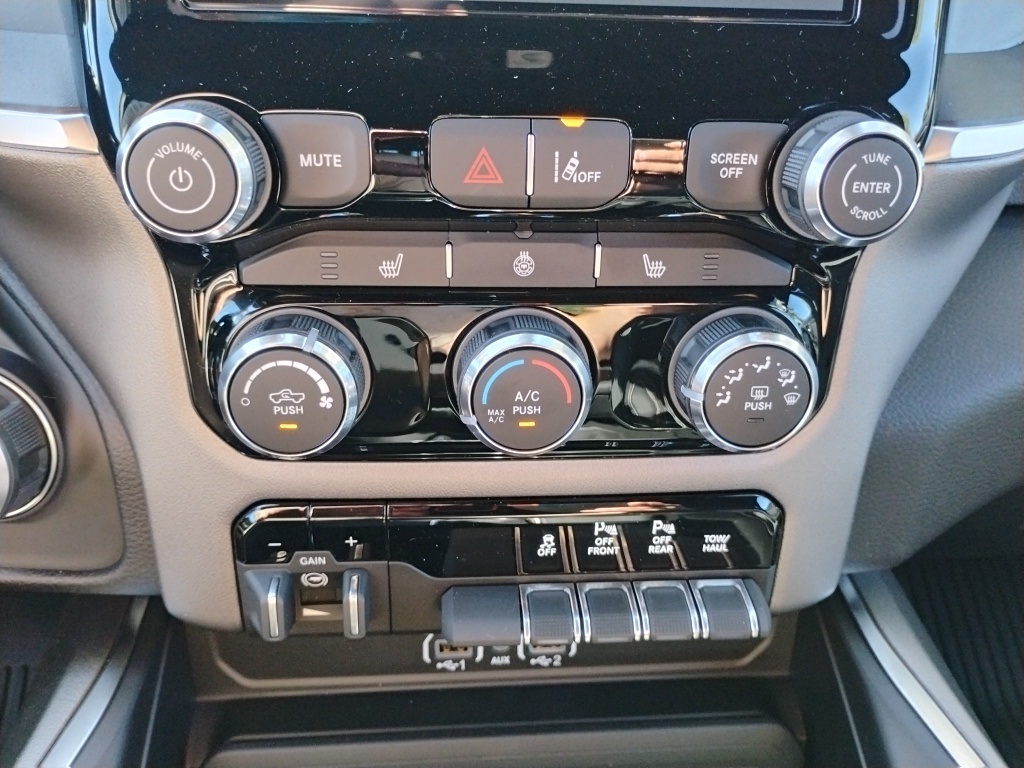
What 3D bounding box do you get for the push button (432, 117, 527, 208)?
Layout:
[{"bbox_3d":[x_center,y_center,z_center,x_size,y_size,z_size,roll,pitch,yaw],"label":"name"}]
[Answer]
[{"bbox_3d":[-0.010,-0.065,0.243,0.029,0.025,0.009,0,21,-5],"label":"push button"}]

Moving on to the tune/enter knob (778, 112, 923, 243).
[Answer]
[{"bbox_3d":[0.098,-0.059,0.241,0.038,0.038,0.021,0,21,-5],"label":"tune/enter knob"}]

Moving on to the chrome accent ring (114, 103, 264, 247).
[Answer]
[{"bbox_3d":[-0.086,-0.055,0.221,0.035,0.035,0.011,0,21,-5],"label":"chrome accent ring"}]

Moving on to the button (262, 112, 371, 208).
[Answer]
[{"bbox_3d":[-0.056,-0.065,0.240,0.030,0.026,0.009,0,21,-5],"label":"button"}]

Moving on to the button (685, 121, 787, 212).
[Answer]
[{"bbox_3d":[0.066,-0.066,0.249,0.030,0.026,0.009,0,21,-5],"label":"button"}]

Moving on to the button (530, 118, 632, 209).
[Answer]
[{"bbox_3d":[0.020,-0.066,0.246,0.030,0.025,0.009,0,21,-5],"label":"button"}]

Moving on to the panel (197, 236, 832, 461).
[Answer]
[{"bbox_3d":[0.004,-0.006,0.257,0.202,0.079,0.030,0,21,-5],"label":"panel"}]

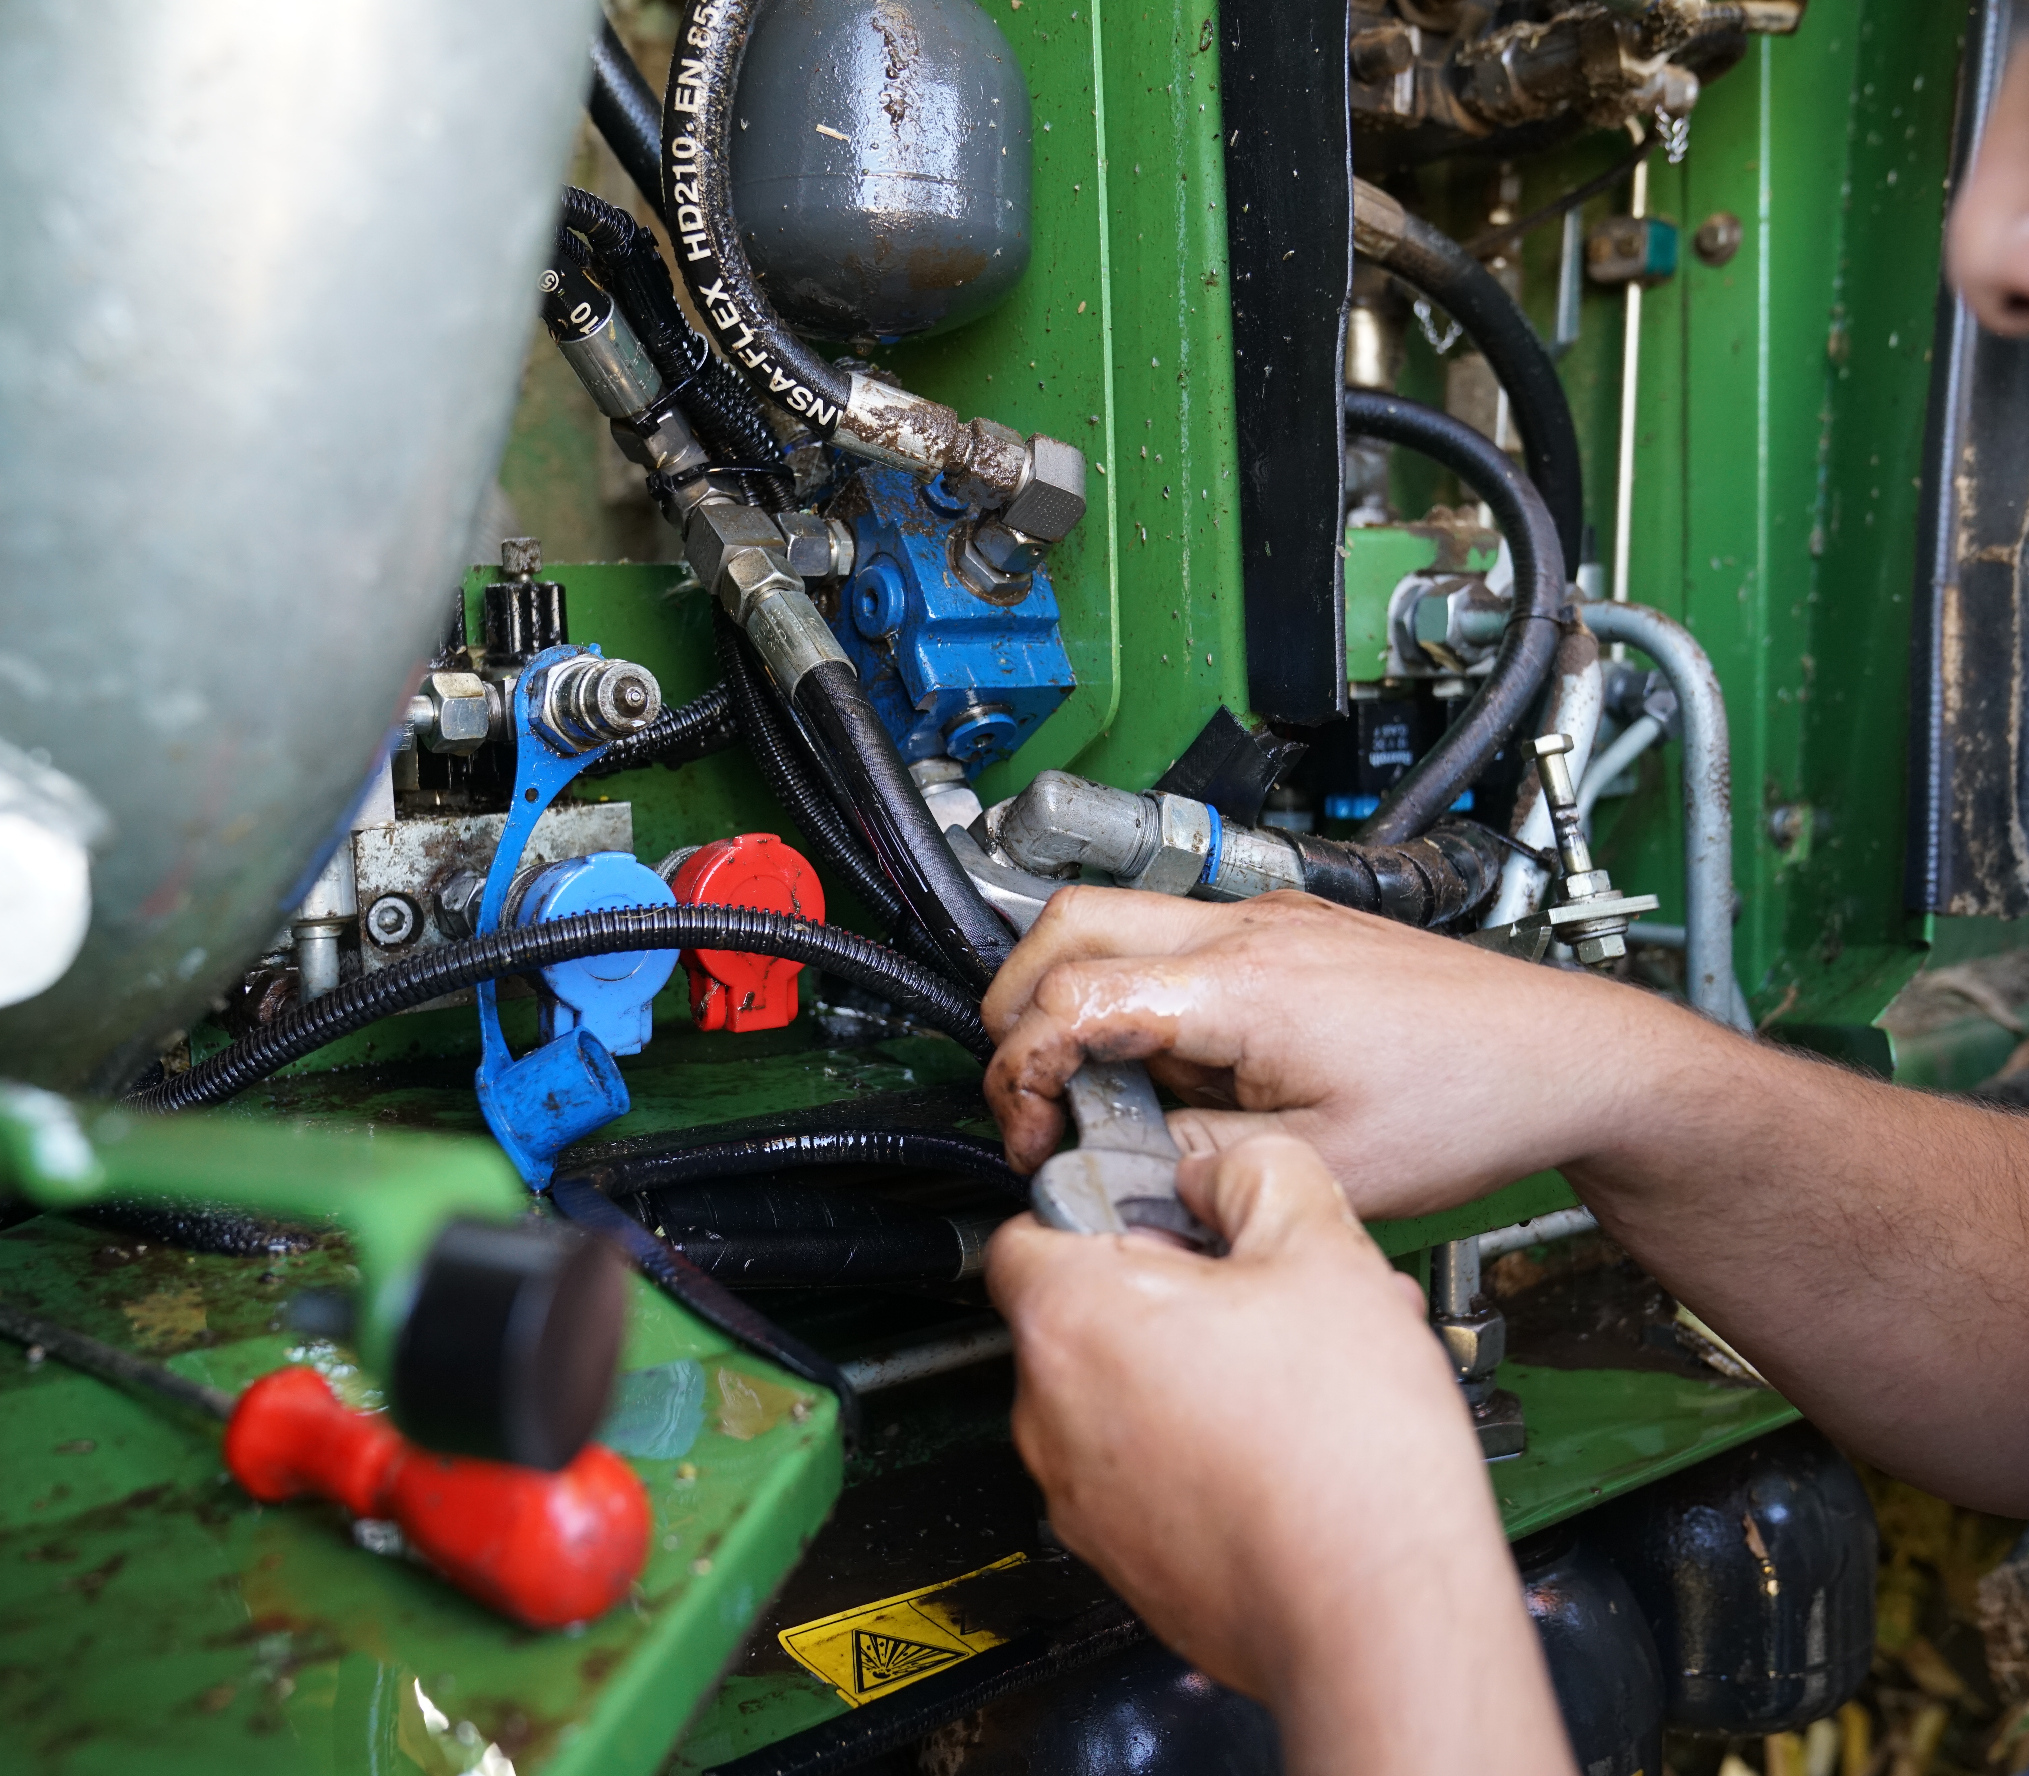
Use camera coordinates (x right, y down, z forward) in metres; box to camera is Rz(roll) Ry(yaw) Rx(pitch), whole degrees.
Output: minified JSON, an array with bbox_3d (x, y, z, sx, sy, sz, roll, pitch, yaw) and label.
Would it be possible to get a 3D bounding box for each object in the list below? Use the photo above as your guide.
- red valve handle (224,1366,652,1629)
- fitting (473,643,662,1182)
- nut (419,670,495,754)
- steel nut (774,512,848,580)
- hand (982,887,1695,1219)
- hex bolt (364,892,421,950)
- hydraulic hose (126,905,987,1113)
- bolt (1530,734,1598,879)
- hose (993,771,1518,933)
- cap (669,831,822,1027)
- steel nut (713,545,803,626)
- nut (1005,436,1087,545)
[{"bbox_3d":[-0.113,0.119,0.405,0.108,0.034,0.035,3,9,34],"label":"red valve handle"},{"bbox_3d":[-0.136,0.009,0.632,0.044,0.155,0.042,-9,10,-44],"label":"fitting"},{"bbox_3d":[-0.183,-0.058,0.680,0.025,0.025,0.019,-9,9,-44],"label":"nut"},{"bbox_3d":[-0.067,-0.112,0.680,0.021,0.021,0.018,-9,9,-44],"label":"steel nut"},{"bbox_3d":[0.081,0.042,0.525,0.168,0.078,0.075,0,8,15],"label":"hand"},{"bbox_3d":[-0.207,0.011,0.690,0.017,0.017,0.014,-9,10,-44],"label":"hex bolt"},{"bbox_3d":[-0.131,0.035,0.605,0.285,0.062,0.035,1,8,20],"label":"hydraulic hose"},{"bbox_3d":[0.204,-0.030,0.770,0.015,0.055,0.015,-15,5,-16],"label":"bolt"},{"bbox_3d":[0.075,-0.012,0.665,0.160,0.038,0.038,9,7,-5],"label":"hose"},{"bbox_3d":[-0.082,0.014,0.634,0.043,0.058,0.024,-9,10,-44],"label":"cap"},{"bbox_3d":[-0.081,-0.096,0.652,0.024,0.020,0.025,-7,-32,-49],"label":"steel nut"},{"bbox_3d":[0.010,-0.129,0.670,0.023,0.032,0.024,-13,11,-43],"label":"nut"}]

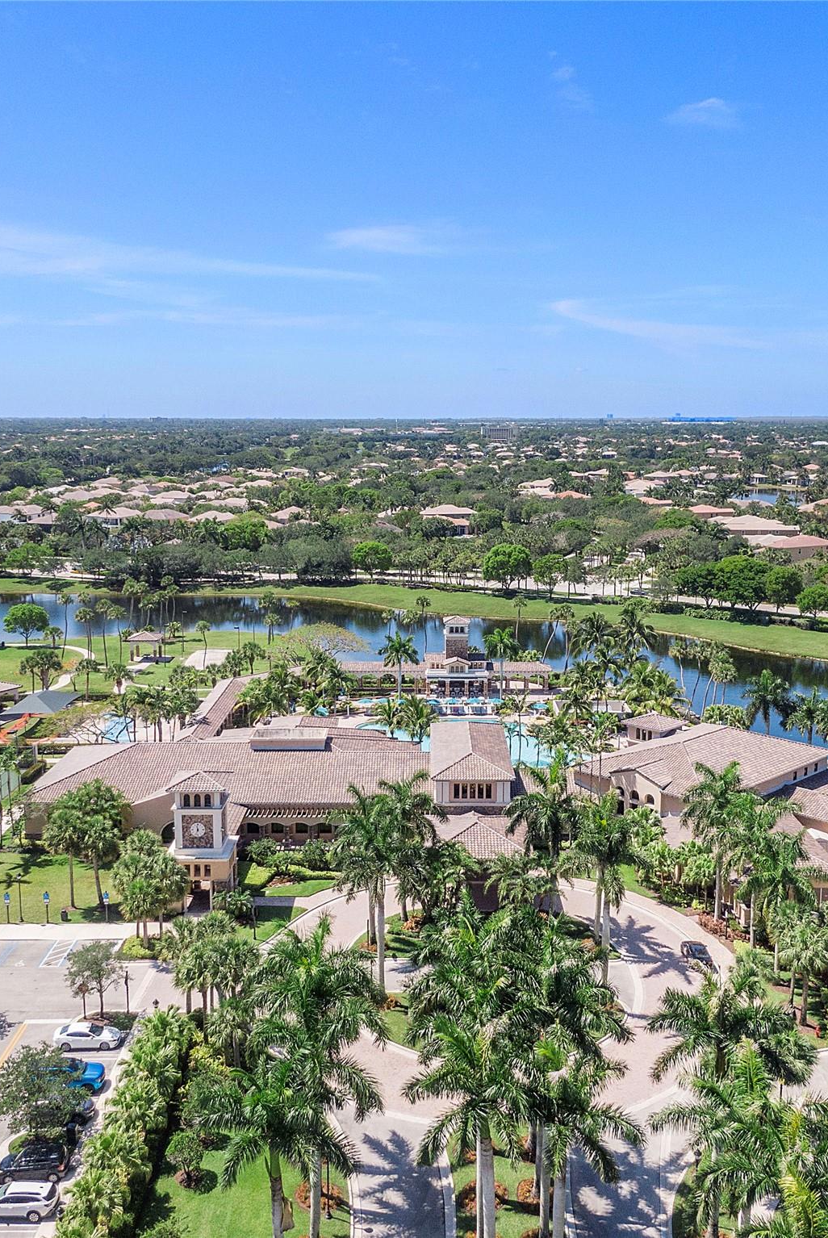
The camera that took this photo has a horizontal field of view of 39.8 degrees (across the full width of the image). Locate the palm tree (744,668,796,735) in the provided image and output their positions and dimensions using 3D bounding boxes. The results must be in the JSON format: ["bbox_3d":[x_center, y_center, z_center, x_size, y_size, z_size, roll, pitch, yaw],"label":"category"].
[{"bbox_3d":[48.285,12.247,155.971,7.280,11.040,7.280,0,10,0],"label":"palm tree"}]

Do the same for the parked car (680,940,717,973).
[{"bbox_3d":[23.700,28.340,95.916,1.850,1.520,4.700,-1,10,-5],"label":"parked car"}]

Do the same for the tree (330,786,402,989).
[{"bbox_3d":[-3.703,21.482,90.001,5.800,17.110,5.800,0,10,0],"label":"tree"}]

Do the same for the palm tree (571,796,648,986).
[{"bbox_3d":[15.159,21.980,88.803,6.500,16.500,6.500,0,10,0],"label":"palm tree"}]

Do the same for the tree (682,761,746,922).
[{"bbox_3d":[27.500,20.228,103.163,6.200,14.900,6.200,0,10,0],"label":"tree"}]

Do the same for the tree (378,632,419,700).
[{"bbox_3d":[-2.200,7.692,184.730,6.300,10.900,6.300,0,10,0],"label":"tree"}]

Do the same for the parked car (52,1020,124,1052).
[{"bbox_3d":[-23.900,30.479,84.017,4.700,1.450,1.840,0,10,-2],"label":"parked car"}]

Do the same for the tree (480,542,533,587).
[{"bbox_3d":[24.414,-14.056,302.845,13.000,11.860,13.000,0,10,0],"label":"tree"}]

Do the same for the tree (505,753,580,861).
[{"bbox_3d":[11.345,19.542,101.175,6.690,15.950,6.690,0,10,0],"label":"tree"}]

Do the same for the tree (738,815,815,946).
[{"bbox_3d":[30.164,22.734,95.519,5.900,12.700,5.900,0,10,0],"label":"tree"}]

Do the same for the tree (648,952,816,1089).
[{"bbox_3d":[16.900,26.374,63.628,8.400,16.700,8.400,0,10,0],"label":"tree"}]

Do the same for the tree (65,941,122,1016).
[{"bbox_3d":[-24.157,27.143,86.519,4.230,6.140,4.230,0,10,0],"label":"tree"}]

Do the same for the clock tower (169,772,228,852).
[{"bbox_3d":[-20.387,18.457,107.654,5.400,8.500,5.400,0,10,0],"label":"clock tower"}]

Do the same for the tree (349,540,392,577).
[{"bbox_3d":[-11.724,-16.211,315.488,11.720,10.980,11.720,0,10,0],"label":"tree"}]

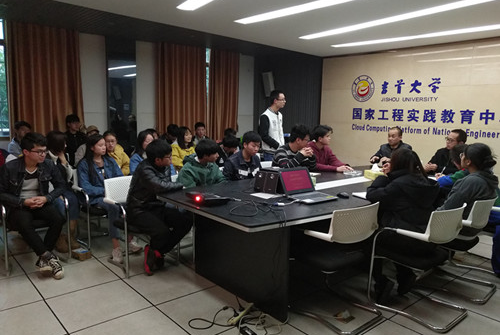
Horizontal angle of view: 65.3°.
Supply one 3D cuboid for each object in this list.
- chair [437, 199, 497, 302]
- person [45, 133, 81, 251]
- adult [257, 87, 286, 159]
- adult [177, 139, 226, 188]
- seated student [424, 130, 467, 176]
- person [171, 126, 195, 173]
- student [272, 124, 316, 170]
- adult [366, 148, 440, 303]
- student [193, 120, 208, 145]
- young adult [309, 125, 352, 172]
[{"bbox_3d":[1.778,0.612,3.338,0.520,0.810,0.600,-5,10,-40],"label":"chair"},{"bbox_3d":[-1.990,0.230,4.091,0.740,1.222,0.500,8,10,41],"label":"person"},{"bbox_3d":[0.296,-0.170,5.366,0.340,1.760,0.500,7,10,39],"label":"adult"},{"bbox_3d":[-0.492,0.297,3.949,0.750,1.180,0.520,9,11,44],"label":"adult"},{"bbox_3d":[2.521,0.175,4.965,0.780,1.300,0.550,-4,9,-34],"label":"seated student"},{"bbox_3d":[-0.730,0.143,4.830,0.750,1.260,0.480,8,10,42],"label":"person"},{"bbox_3d":[0.604,0.137,4.879,0.780,1.316,0.540,7,9,38],"label":"student"},{"bbox_3d":[1.159,0.451,2.981,0.520,1.200,0.640,-5,10,-40],"label":"adult"},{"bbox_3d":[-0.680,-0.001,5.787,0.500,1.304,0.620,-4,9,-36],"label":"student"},{"bbox_3d":[0.974,0.115,5.100,0.780,1.318,0.540,6,9,34],"label":"young adult"}]

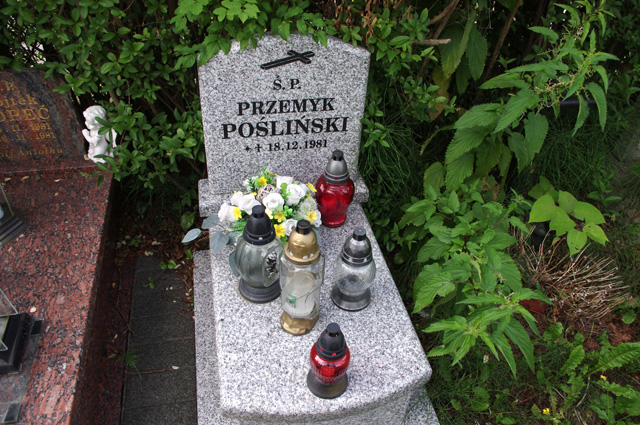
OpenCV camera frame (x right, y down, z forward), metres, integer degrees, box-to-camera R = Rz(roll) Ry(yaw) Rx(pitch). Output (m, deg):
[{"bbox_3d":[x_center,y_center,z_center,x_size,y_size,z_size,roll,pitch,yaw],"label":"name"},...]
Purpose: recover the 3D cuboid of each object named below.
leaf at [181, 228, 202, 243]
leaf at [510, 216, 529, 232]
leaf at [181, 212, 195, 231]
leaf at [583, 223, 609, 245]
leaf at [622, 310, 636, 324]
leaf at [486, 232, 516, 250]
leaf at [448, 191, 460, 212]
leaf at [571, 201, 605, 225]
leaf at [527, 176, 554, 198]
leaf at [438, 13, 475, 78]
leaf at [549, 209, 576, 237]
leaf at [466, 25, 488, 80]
[{"bbox_3d":[-0.377,0.071,1.409,0.064,0.015,0.027,-32,71,-24],"label":"leaf"},{"bbox_3d":[0.629,0.038,1.499,0.027,0.015,0.069,-37,61,-10],"label":"leaf"},{"bbox_3d":[-0.482,0.032,1.740,0.047,0.015,0.072,16,64,-4],"label":"leaf"},{"bbox_3d":[0.999,0.080,1.728,0.054,0.025,0.092,-36,58,-7],"label":"leaf"},{"bbox_3d":[1.059,0.360,1.639,0.047,0.015,0.040,-33,53,-12],"label":"leaf"},{"bbox_3d":[0.563,0.088,1.480,0.089,0.020,0.066,1,61,11],"label":"leaf"},{"bbox_3d":[0.427,-0.035,1.520,0.030,0.015,0.076,-2,67,8],"label":"leaf"},{"bbox_3d":[0.992,0.003,1.759,0.111,0.025,0.088,24,70,25],"label":"leaf"},{"bbox_3d":[0.845,-0.088,1.837,0.090,0.025,0.077,-36,62,-7],"label":"leaf"},{"bbox_3d":[0.417,-0.523,1.502,0.092,0.217,0.030,17,41,8],"label":"leaf"},{"bbox_3d":[0.879,0.034,1.764,0.103,0.025,0.104,-40,60,-10],"label":"leaf"},{"bbox_3d":[0.501,-0.506,1.521,0.063,0.179,0.025,2,37,23],"label":"leaf"}]

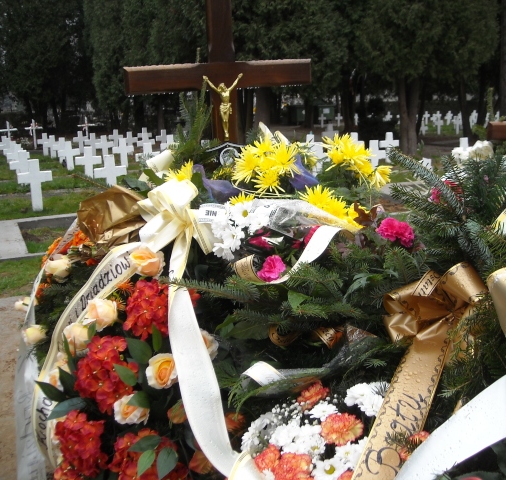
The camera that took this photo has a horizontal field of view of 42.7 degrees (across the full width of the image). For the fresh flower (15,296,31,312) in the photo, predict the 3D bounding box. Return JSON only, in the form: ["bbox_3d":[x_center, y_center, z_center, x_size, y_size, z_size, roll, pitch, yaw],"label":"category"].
[{"bbox_3d":[-0.580,0.165,1.650,0.050,0.045,0.050,-9,13,-31],"label":"fresh flower"}]

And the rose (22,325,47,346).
[{"bbox_3d":[-0.540,0.236,1.600,0.060,0.055,0.055,-12,15,-43],"label":"rose"}]

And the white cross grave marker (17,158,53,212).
[{"bbox_3d":[-3.672,-0.918,10.900,0.530,0.870,0.120,-6,12,-22],"label":"white cross grave marker"}]

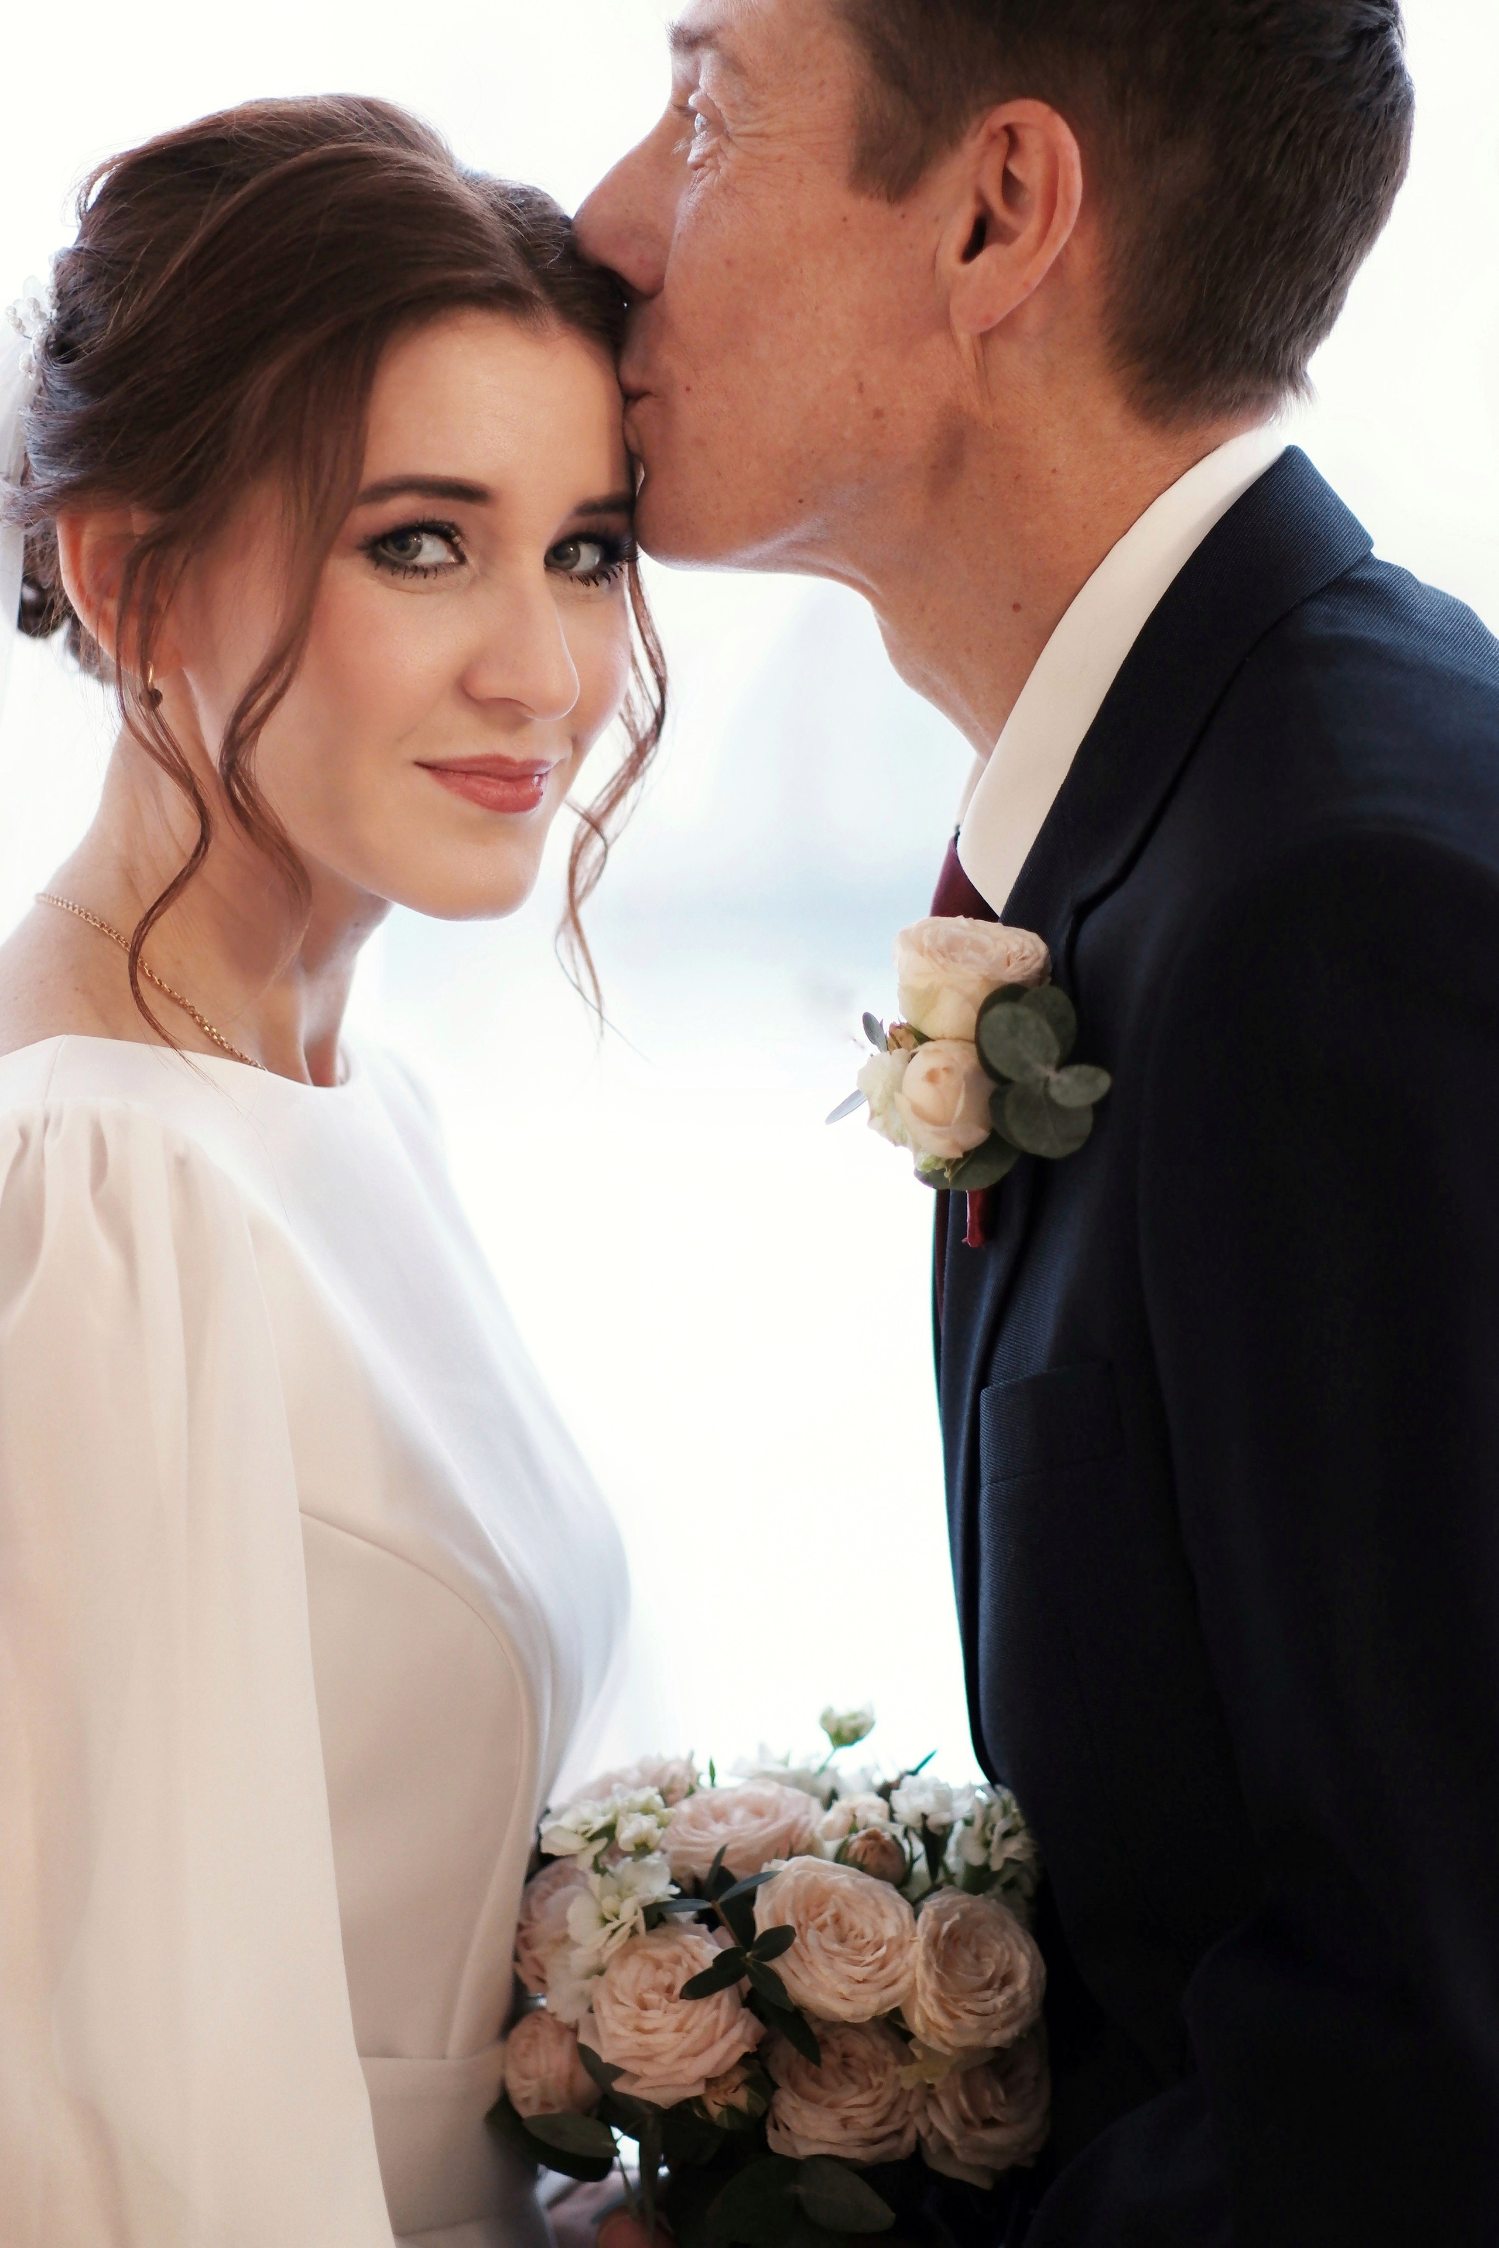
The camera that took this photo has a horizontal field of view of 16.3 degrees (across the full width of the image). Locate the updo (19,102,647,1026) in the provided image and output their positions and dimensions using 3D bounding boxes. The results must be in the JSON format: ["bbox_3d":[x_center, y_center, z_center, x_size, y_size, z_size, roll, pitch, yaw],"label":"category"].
[{"bbox_3d":[-0.129,-0.173,1.620,0.185,0.285,0.225,0,4,-44],"label":"updo"}]

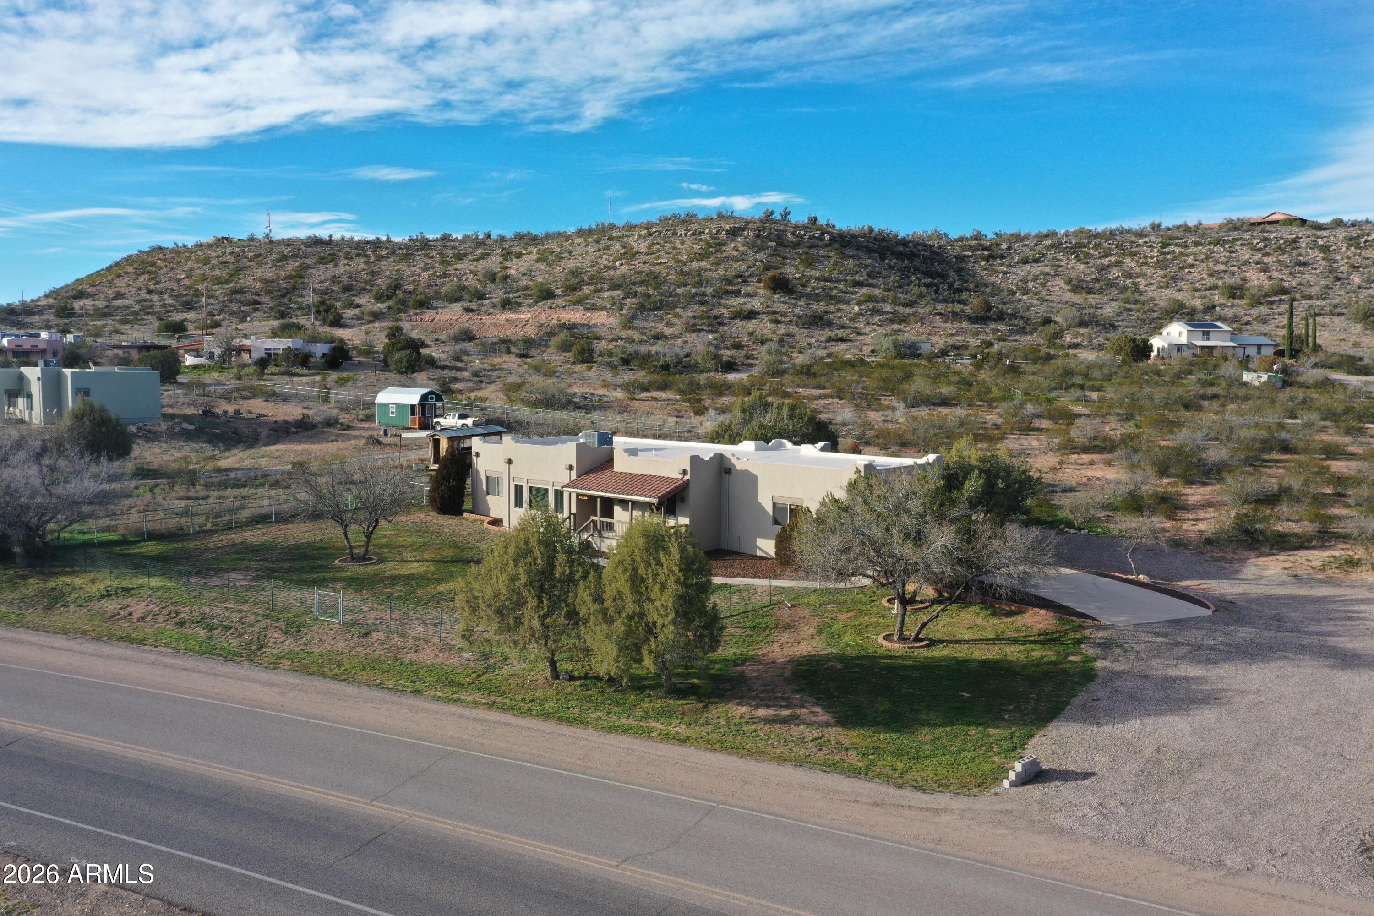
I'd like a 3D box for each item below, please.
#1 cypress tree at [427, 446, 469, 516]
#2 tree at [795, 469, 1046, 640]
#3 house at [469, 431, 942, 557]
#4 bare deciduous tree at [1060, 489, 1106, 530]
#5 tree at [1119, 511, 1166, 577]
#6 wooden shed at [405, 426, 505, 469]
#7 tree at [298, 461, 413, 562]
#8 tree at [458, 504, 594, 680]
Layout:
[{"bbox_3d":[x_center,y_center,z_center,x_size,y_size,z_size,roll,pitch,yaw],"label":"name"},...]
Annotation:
[{"bbox_3d":[-14.061,1.351,62.970,2.449,4.107,2.449,1,5,0],"label":"cypress tree"},{"bbox_3d":[8.419,3.399,37.717,8.839,6.219,7.955,1,5,0],"label":"tree"},{"bbox_3d":[-0.540,1.611,58.306,25.420,5.125,12.300,5,7,41],"label":"house"},{"bbox_3d":[22.529,2.901,60.708,2.540,2.278,2.540,1,5,0],"label":"bare deciduous tree"},{"bbox_3d":[20.721,3.950,48.468,2.175,2.957,2.066,1,5,0],"label":"tree"},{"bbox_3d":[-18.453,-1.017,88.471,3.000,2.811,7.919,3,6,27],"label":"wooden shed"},{"bbox_3d":[-15.762,2.475,50.592,5.355,4.765,5.087,1,5,0],"label":"tree"},{"bbox_3d":[-5.036,4.198,33.434,4.253,5.547,4.253,1,5,0],"label":"tree"}]

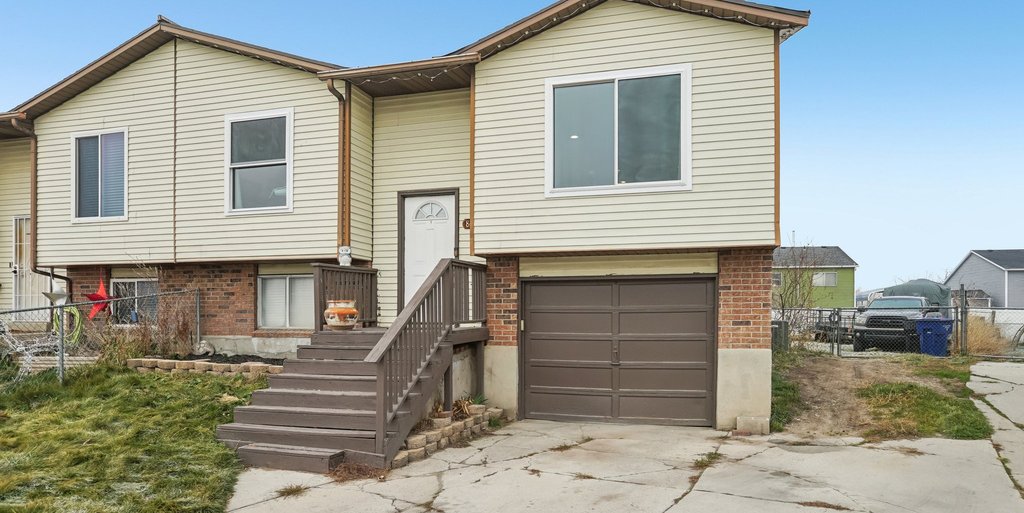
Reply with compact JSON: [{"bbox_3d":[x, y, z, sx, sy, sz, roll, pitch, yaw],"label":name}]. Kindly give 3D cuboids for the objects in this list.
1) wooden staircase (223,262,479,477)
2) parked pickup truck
[{"bbox_3d":[-1.820,1.110,7.660,2.150,2.150,3.900,-1,-3,15],"label":"wooden staircase"},{"bbox_3d":[14.300,2.450,22.000,2.020,1.930,5.700,-2,-4,41],"label":"parked pickup truck"}]

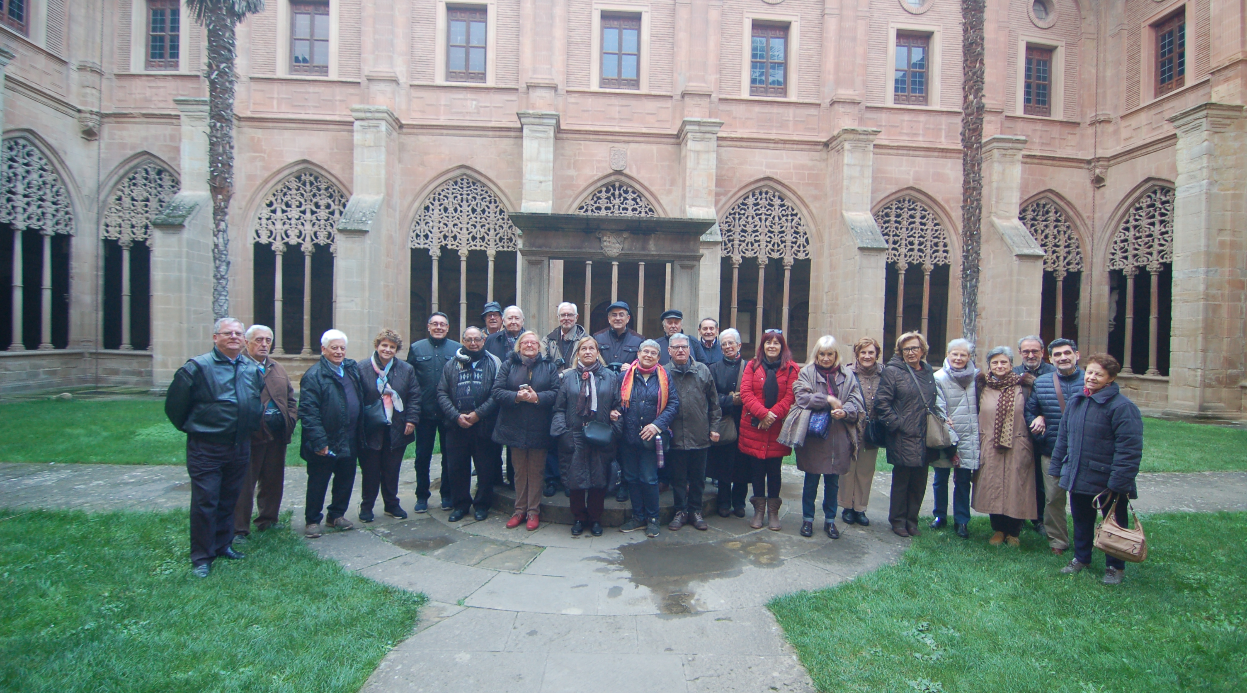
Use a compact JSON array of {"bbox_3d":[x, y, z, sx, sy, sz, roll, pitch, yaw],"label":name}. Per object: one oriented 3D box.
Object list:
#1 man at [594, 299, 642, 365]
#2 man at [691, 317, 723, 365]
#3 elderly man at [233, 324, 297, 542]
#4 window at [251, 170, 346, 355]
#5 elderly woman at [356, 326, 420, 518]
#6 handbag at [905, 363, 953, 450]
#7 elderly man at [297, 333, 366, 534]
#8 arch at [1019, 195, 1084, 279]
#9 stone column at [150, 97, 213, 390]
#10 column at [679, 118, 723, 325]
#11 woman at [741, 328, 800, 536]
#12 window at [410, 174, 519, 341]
[{"bbox_3d":[-0.031,0.473,4.992,0.550,1.762,0.380,1,0,0],"label":"man"},{"bbox_3d":[0.844,0.530,5.356,0.500,1.630,0.330,1,2,6],"label":"man"},{"bbox_3d":[-2.891,0.649,4.446,0.500,1.641,0.360,0,1,-30],"label":"elderly man"},{"bbox_3d":[-8.009,-2.098,13.998,2.600,4.660,0.400,1,2,-4],"label":"window"},{"bbox_3d":[-2.048,0.669,4.840,0.540,1.645,0.400,1,0,-14],"label":"elderly woman"},{"bbox_3d":[2.527,0.496,4.580,0.360,0.700,0.220,1,2,-6],"label":"handbag"},{"bbox_3d":[-2.363,0.677,4.470,0.420,1.622,0.520,2,1,42],"label":"elderly man"},{"bbox_3d":[11.276,-2.919,14.749,2.100,2.248,0.350,1,1,-4],"label":"arch"},{"bbox_3d":[-9.882,-2.260,12.842,0.950,6.750,1.900,1,2,-4],"label":"stone column"},{"bbox_3d":[2.301,-2.672,17.055,1.080,8.364,2.186,1,0,-4],"label":"column"},{"bbox_3d":[1.266,0.706,4.815,0.570,1.691,0.380,1,0,12],"label":"woman"},{"bbox_3d":[-3.929,-1.964,13.614,2.657,4.538,0.400,1,1,-4],"label":"window"}]

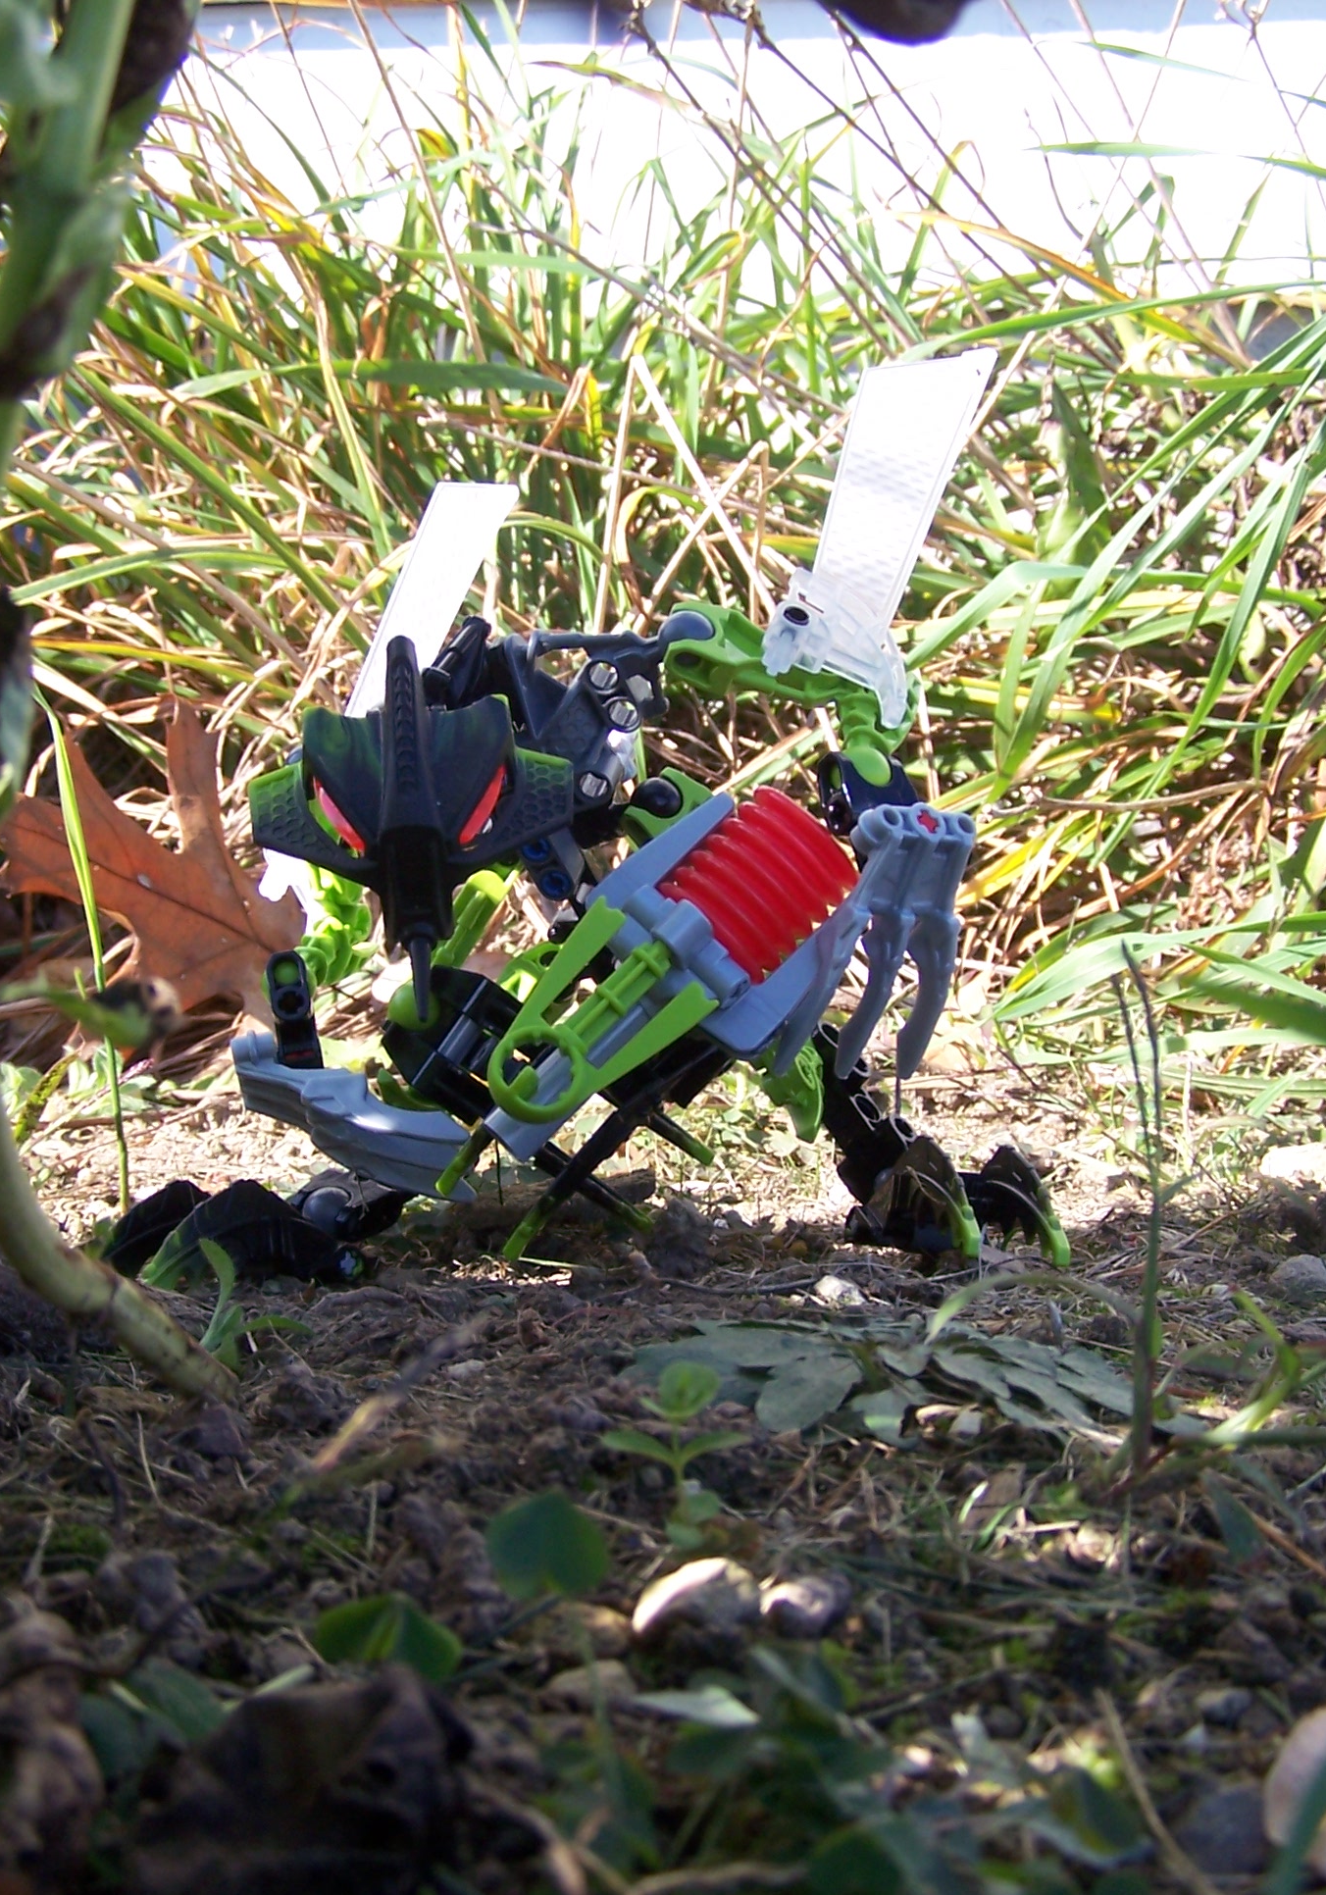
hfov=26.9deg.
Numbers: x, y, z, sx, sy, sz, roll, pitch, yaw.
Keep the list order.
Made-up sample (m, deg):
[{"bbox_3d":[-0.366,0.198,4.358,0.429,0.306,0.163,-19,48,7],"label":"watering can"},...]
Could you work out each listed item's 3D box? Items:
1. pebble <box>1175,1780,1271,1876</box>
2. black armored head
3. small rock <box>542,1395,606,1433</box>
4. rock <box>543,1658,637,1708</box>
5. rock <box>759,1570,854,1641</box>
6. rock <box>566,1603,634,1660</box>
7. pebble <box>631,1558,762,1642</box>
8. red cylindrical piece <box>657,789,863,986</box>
[{"bbox_3d":[0.044,0.069,0.217,0.008,0.008,0.006,-1,2,0],"label":"pebble"},{"bbox_3d":[-0.046,-0.023,0.508,0.059,0.066,0.045,-3,13,-3],"label":"black armored head"},{"bbox_3d":[-0.013,0.067,0.399,0.009,0.005,0.008,-1,2,-2],"label":"small rock"},{"bbox_3d":[-0.007,0.069,0.262,0.009,0.004,0.007,-1,2,0],"label":"rock"},{"bbox_3d":[0.015,0.070,0.295,0.010,0.007,0.009,0,2,3],"label":"rock"},{"bbox_3d":[-0.007,0.068,0.277,0.007,0.005,0.006,-1,2,0],"label":"rock"},{"bbox_3d":[0.004,0.069,0.295,0.014,0.009,0.012,-1,2,1],"label":"pebble"},{"bbox_3d":[0.018,-0.012,0.530,0.029,0.027,0.027,-45,0,-18],"label":"red cylindrical piece"}]

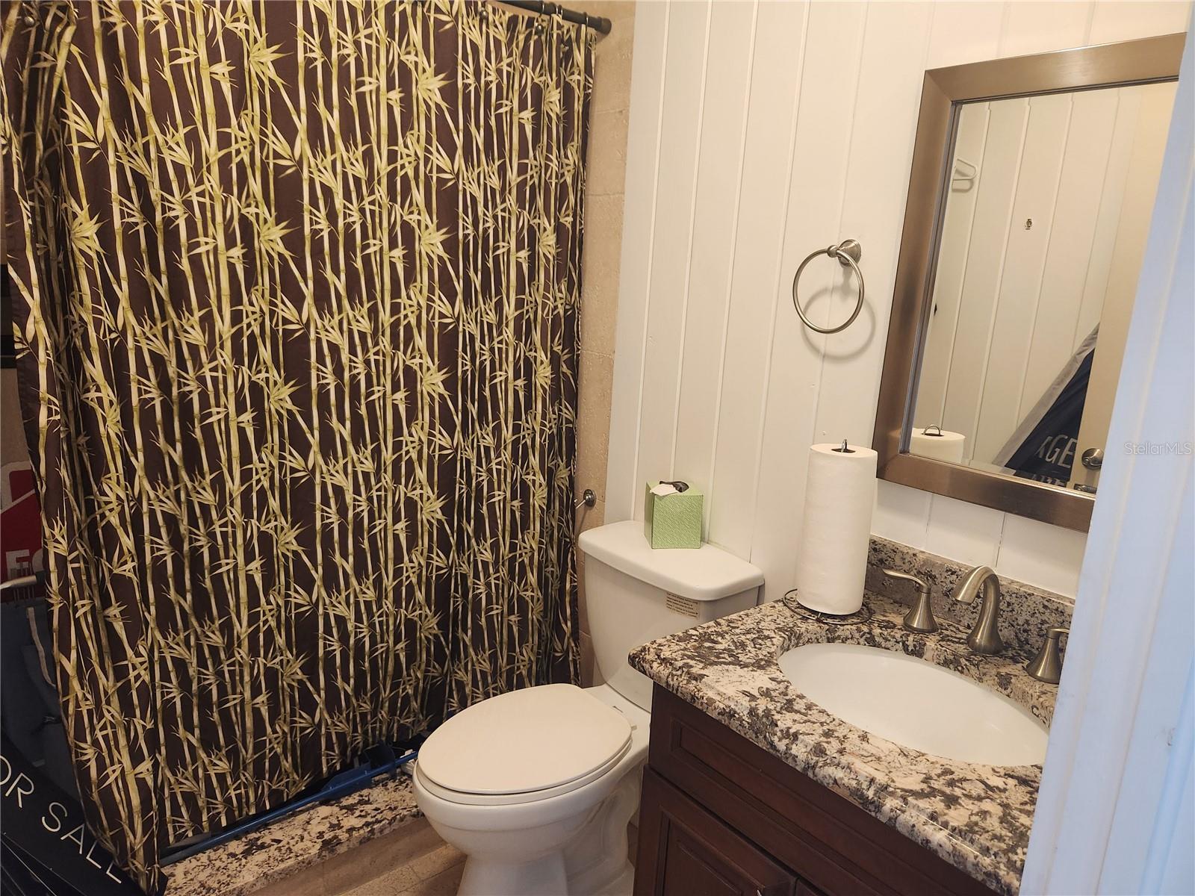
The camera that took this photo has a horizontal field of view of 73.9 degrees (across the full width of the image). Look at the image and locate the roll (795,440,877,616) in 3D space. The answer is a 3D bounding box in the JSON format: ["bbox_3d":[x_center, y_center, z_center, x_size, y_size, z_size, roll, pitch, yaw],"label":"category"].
[{"bbox_3d":[0.420,0.140,1.395,0.113,0.278,0.113,3,13,-1],"label":"roll"}]

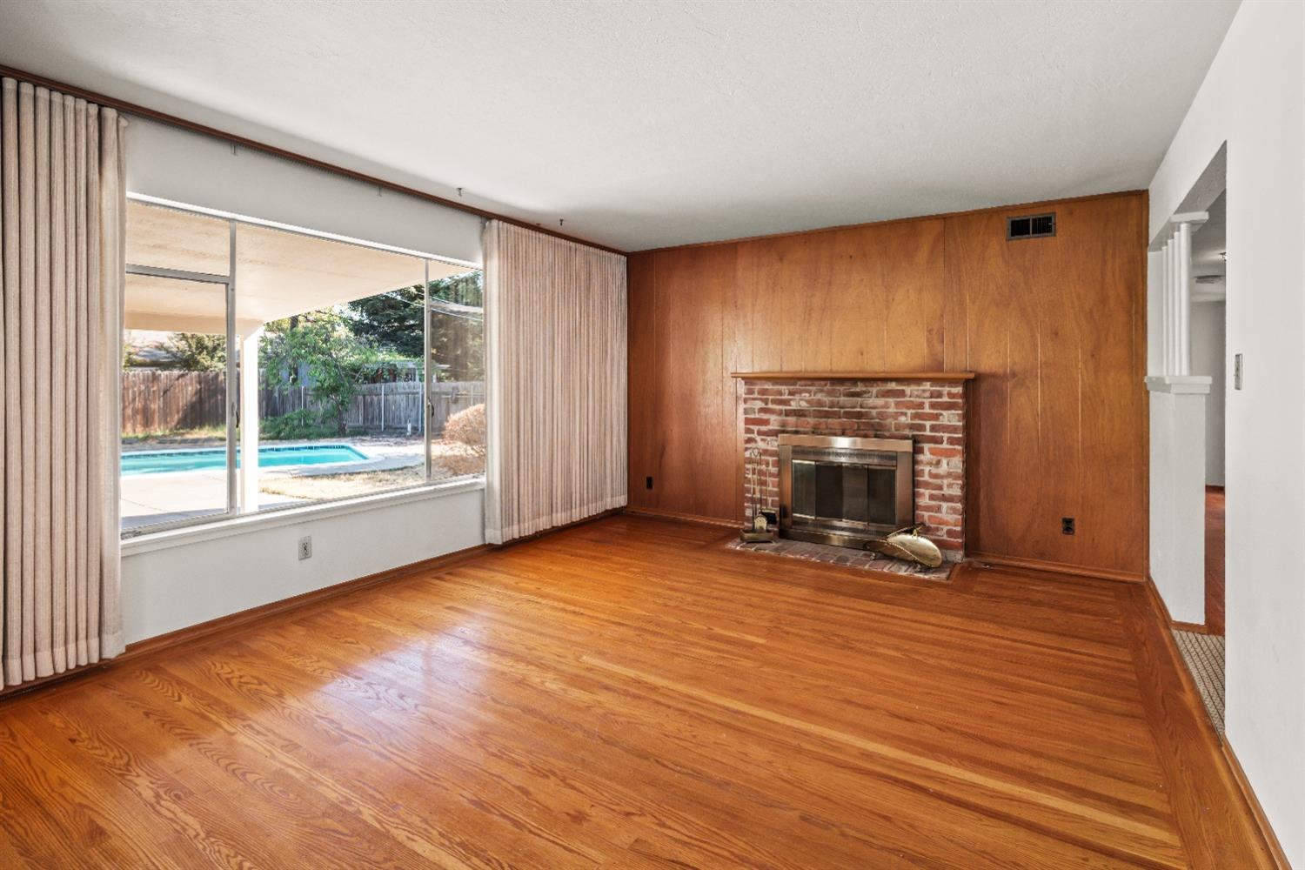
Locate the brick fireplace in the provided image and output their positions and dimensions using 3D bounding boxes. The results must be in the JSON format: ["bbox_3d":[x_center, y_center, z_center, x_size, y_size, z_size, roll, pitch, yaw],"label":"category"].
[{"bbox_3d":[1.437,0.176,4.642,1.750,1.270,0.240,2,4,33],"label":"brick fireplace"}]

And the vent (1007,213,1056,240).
[{"bbox_3d":[2.493,-1.369,4.056,0.272,0.153,0.030,2,4,33],"label":"vent"}]

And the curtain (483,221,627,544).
[{"bbox_3d":[-0.693,-0.432,4.997,0.140,2.290,1.640,2,4,33],"label":"curtain"}]

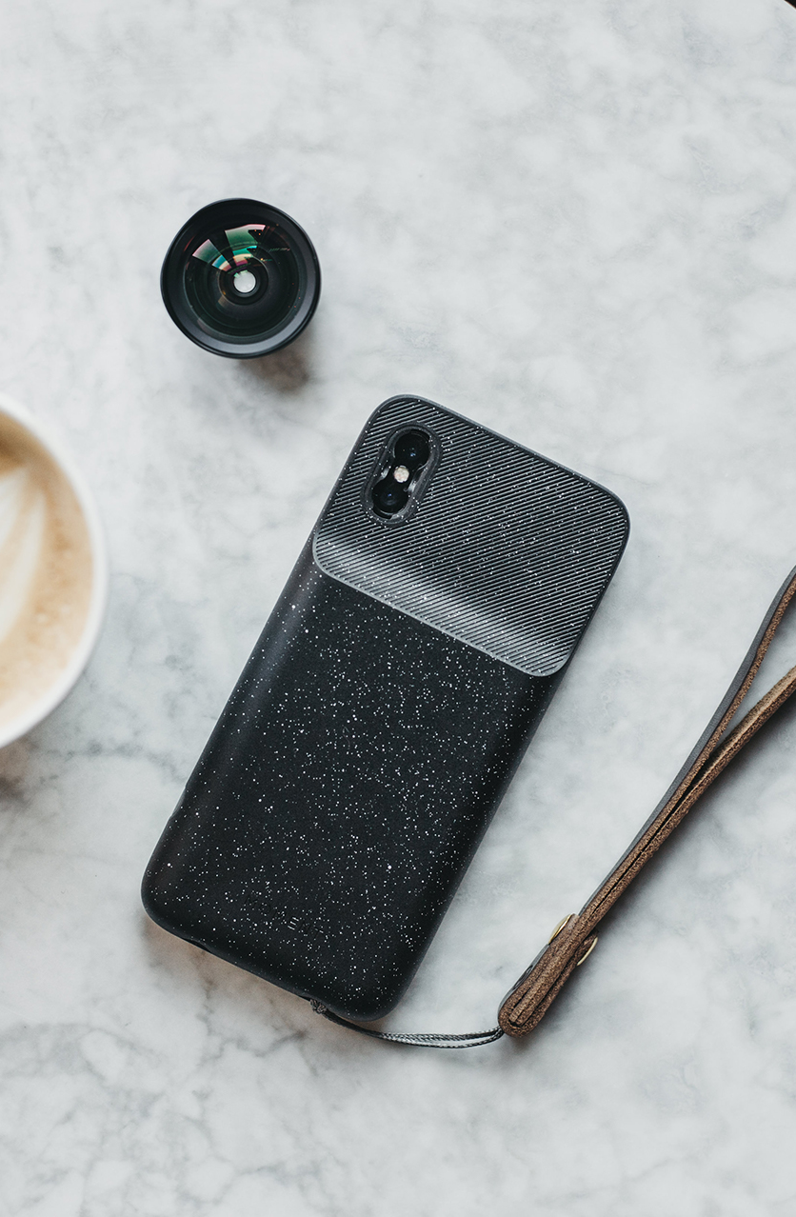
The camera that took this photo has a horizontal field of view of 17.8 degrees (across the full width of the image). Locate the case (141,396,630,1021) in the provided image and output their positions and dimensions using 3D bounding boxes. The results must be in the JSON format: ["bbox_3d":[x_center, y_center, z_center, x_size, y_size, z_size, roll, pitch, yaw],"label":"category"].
[{"bbox_3d":[-0.003,0.027,0.662,0.076,0.017,0.155,26,93,-2],"label":"case"}]

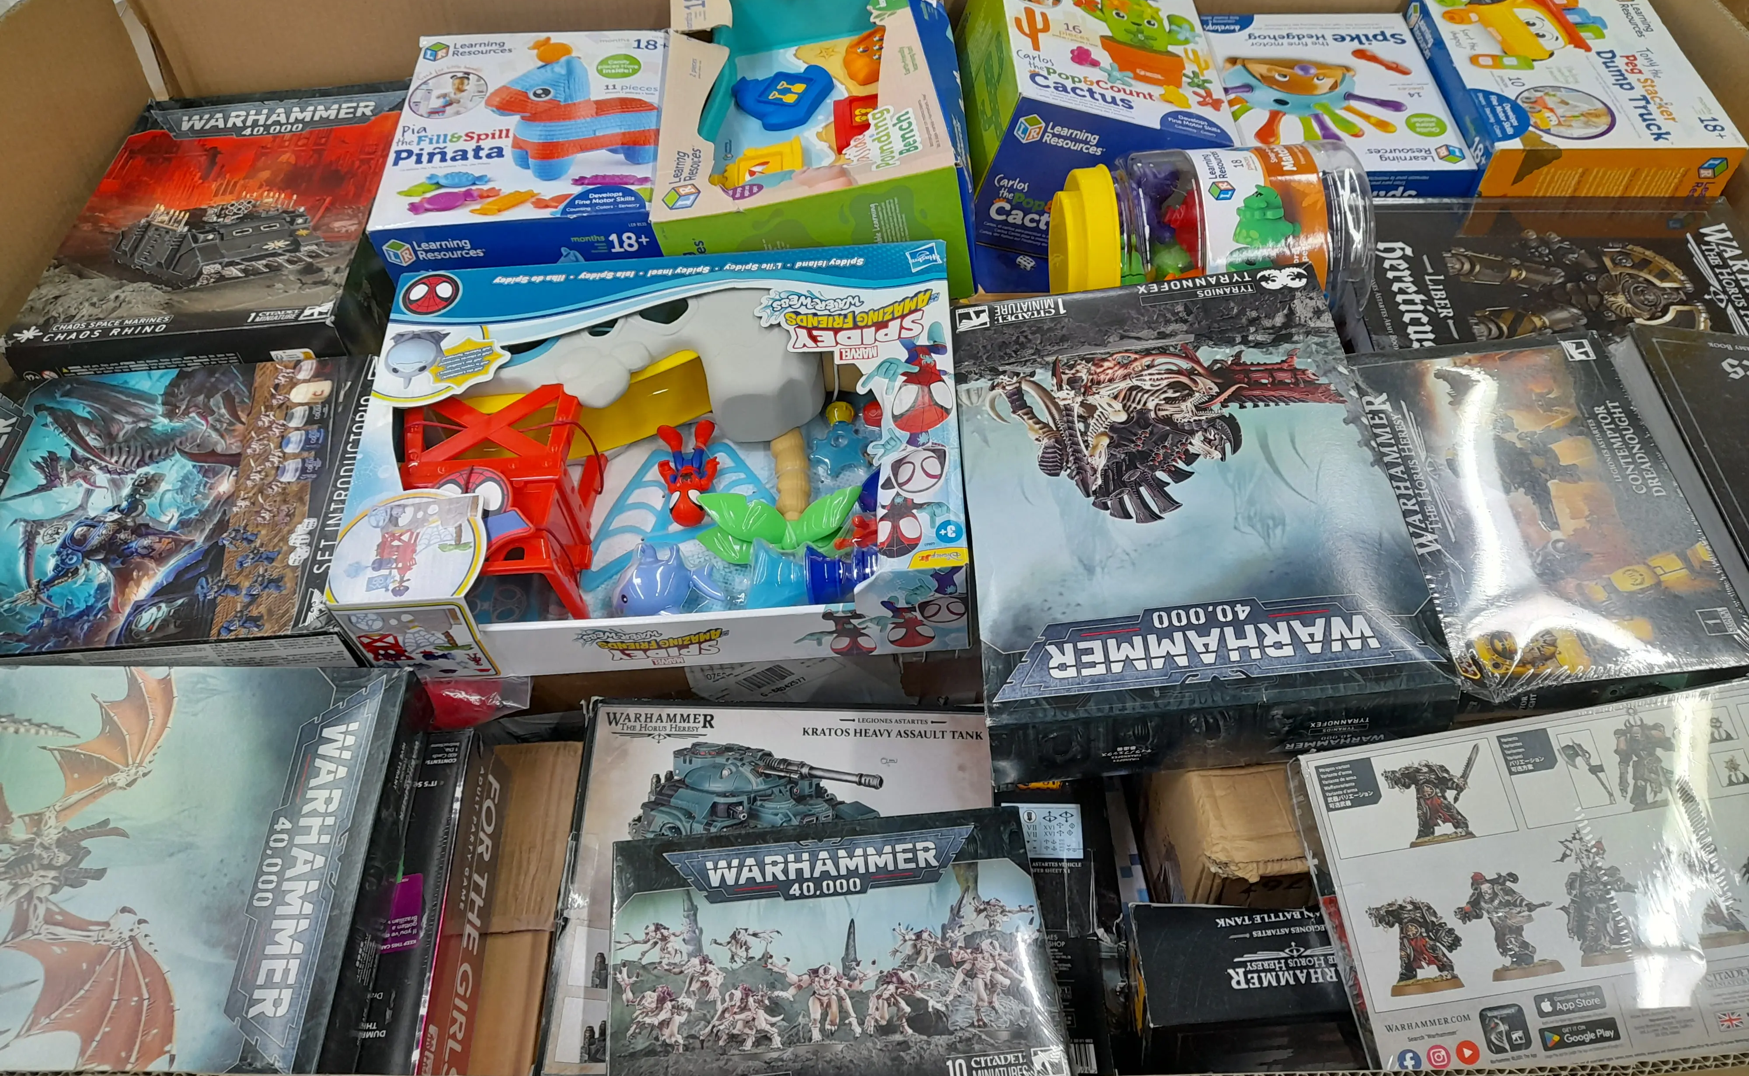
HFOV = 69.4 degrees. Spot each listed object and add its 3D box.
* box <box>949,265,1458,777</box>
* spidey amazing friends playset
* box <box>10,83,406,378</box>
[{"bbox_3d":[0.158,-0.023,0.679,0.210,0.047,0.303,-6,48,7],"label":"box"},{"bbox_3d":[-0.125,-0.052,0.785,0.351,0.090,0.247,-3,57,2],"label":"spidey amazing friends playset"},{"bbox_3d":[-0.463,-0.226,0.932,0.210,0.055,0.303,-5,49,-1],"label":"box"}]

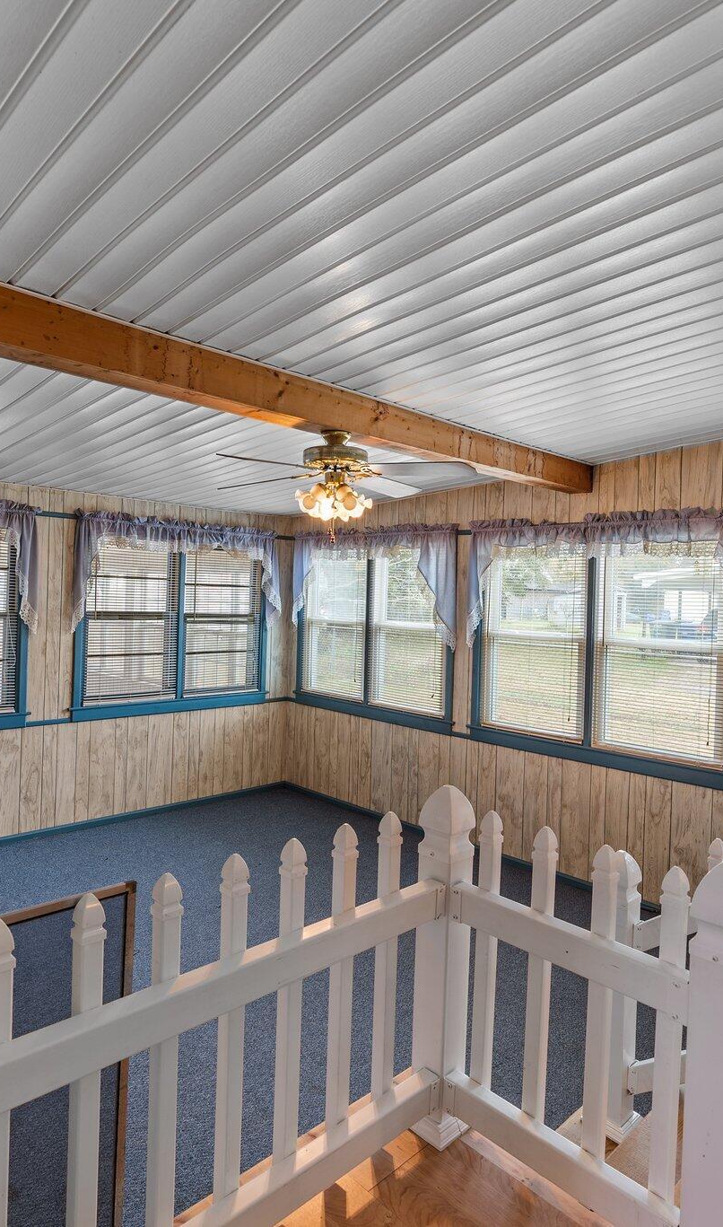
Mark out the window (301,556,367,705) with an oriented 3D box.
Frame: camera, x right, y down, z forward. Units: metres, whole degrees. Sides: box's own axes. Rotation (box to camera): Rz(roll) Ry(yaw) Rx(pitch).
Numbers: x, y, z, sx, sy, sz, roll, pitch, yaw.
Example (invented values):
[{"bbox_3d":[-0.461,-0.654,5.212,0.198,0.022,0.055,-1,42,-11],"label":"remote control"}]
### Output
[{"bbox_3d":[-0.239,0.068,6.321,0.090,1.321,0.860,0,2,-43],"label":"window"}]

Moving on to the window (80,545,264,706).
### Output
[{"bbox_3d":[-1.529,0.053,6.010,1.671,1.348,0.090,0,2,-43],"label":"window"}]

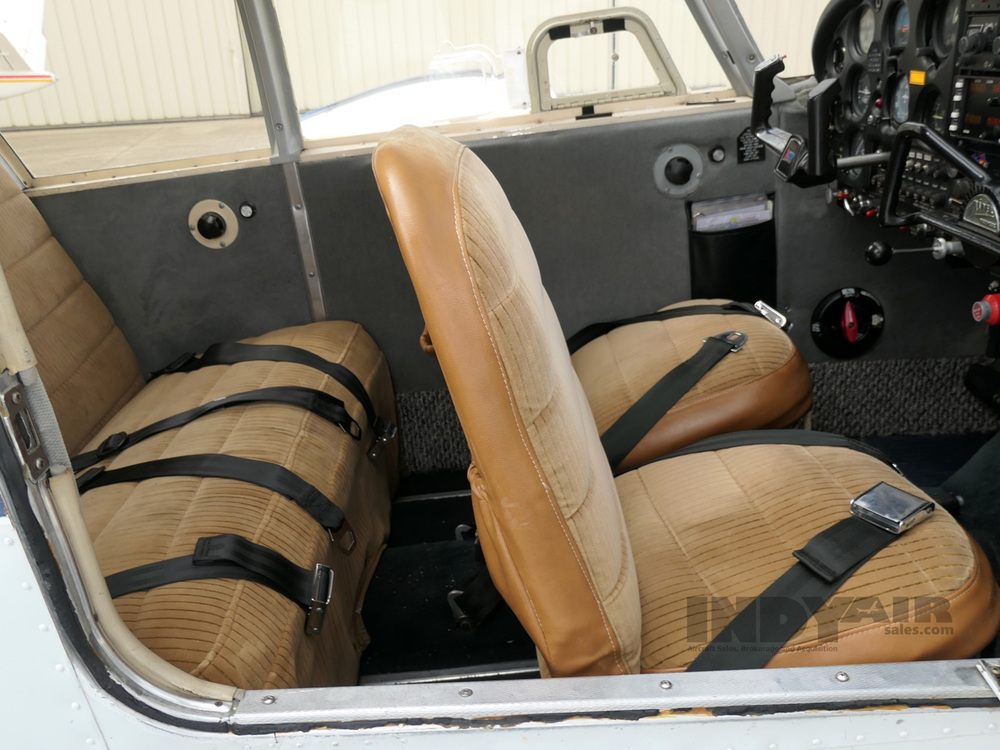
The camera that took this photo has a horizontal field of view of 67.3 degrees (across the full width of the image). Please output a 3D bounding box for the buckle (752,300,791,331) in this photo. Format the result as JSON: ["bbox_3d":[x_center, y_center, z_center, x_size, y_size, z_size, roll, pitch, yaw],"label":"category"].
[{"bbox_3d":[0.509,-0.111,1.397,0.063,0.018,0.057,45,20,27],"label":"buckle"}]

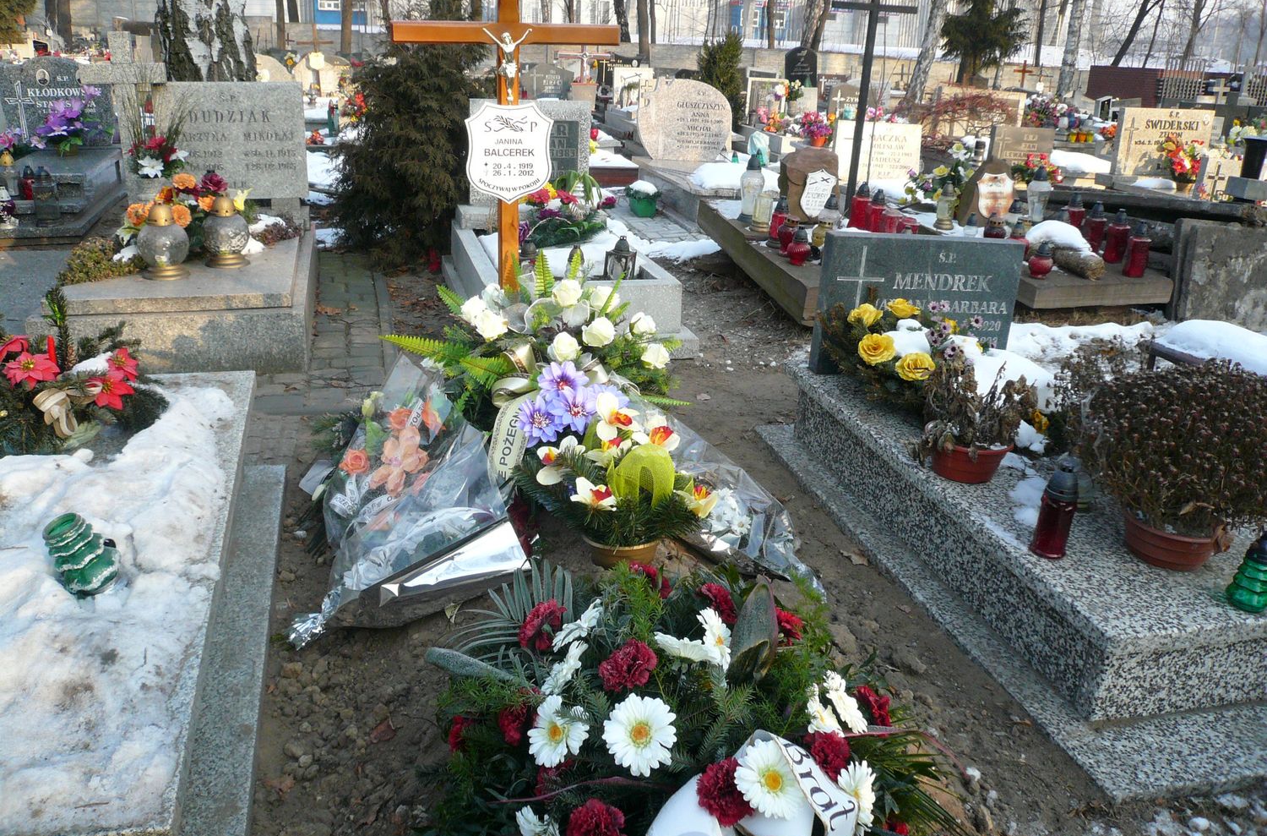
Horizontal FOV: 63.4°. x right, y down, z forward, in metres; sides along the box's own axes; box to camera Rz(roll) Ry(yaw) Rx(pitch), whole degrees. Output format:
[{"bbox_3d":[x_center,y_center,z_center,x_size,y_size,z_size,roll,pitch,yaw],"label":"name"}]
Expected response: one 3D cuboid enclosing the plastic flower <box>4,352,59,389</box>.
[{"bbox_3d":[-1.461,-0.117,2.486,0.135,0.055,0.135,-10,52,-30],"label":"plastic flower"}]

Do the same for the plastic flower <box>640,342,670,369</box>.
[{"bbox_3d":[0.063,-0.185,3.039,0.088,0.075,0.080,3,22,1],"label":"plastic flower"}]

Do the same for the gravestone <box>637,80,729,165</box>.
[{"bbox_3d":[0.454,-2.694,9.252,0.878,0.712,0.100,-3,23,-15],"label":"gravestone"}]

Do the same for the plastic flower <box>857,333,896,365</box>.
[{"bbox_3d":[0.769,-0.217,3.238,0.115,0.090,0.075,8,23,13],"label":"plastic flower"}]

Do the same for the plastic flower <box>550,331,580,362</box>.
[{"bbox_3d":[-0.203,-0.213,3.038,0.085,0.088,0.080,-3,-3,-15],"label":"plastic flower"}]

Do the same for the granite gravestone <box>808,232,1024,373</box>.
[{"bbox_3d":[1.043,-0.407,3.764,0.736,0.502,0.066,0,21,-10],"label":"granite gravestone"}]

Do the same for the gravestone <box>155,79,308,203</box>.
[{"bbox_3d":[-2.146,-1.496,5.526,0.735,0.615,0.090,-3,22,-15],"label":"gravestone"}]

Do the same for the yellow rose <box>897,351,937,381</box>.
[{"bbox_3d":[0.858,-0.157,3.124,0.112,0.080,0.075,9,23,15],"label":"yellow rose"}]

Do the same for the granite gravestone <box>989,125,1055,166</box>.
[{"bbox_3d":[3.537,-2.449,9.410,0.613,0.422,0.085,-3,22,-15],"label":"granite gravestone"}]

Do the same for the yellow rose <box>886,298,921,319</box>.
[{"bbox_3d":[0.953,-0.388,3.622,0.118,0.055,0.118,9,25,14],"label":"yellow rose"}]

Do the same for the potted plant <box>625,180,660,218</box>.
[{"bbox_3d":[0.066,-1.579,7.324,0.240,0.250,0.240,-4,23,-15],"label":"potted plant"}]

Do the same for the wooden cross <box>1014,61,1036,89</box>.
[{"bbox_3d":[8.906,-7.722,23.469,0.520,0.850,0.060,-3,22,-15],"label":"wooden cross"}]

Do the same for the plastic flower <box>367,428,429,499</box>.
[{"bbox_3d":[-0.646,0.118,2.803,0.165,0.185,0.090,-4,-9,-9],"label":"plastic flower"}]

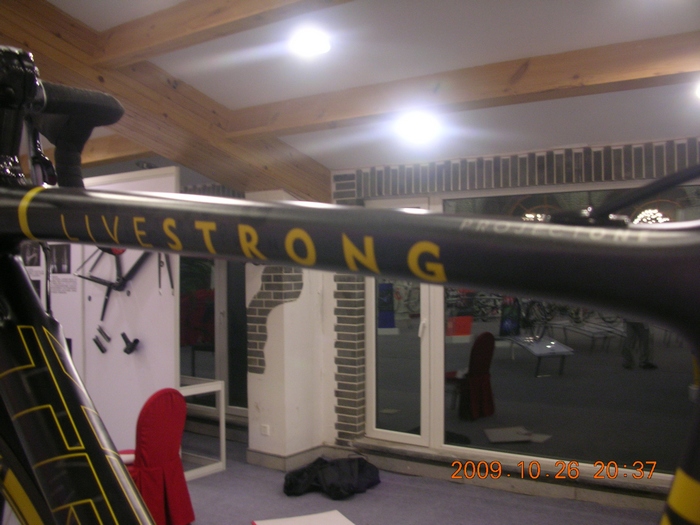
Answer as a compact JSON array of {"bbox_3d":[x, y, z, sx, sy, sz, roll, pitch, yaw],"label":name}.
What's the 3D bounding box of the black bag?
[{"bbox_3d":[-0.125,1.640,5.460,0.760,0.220,0.480,0,-1,-7],"label":"black bag"}]

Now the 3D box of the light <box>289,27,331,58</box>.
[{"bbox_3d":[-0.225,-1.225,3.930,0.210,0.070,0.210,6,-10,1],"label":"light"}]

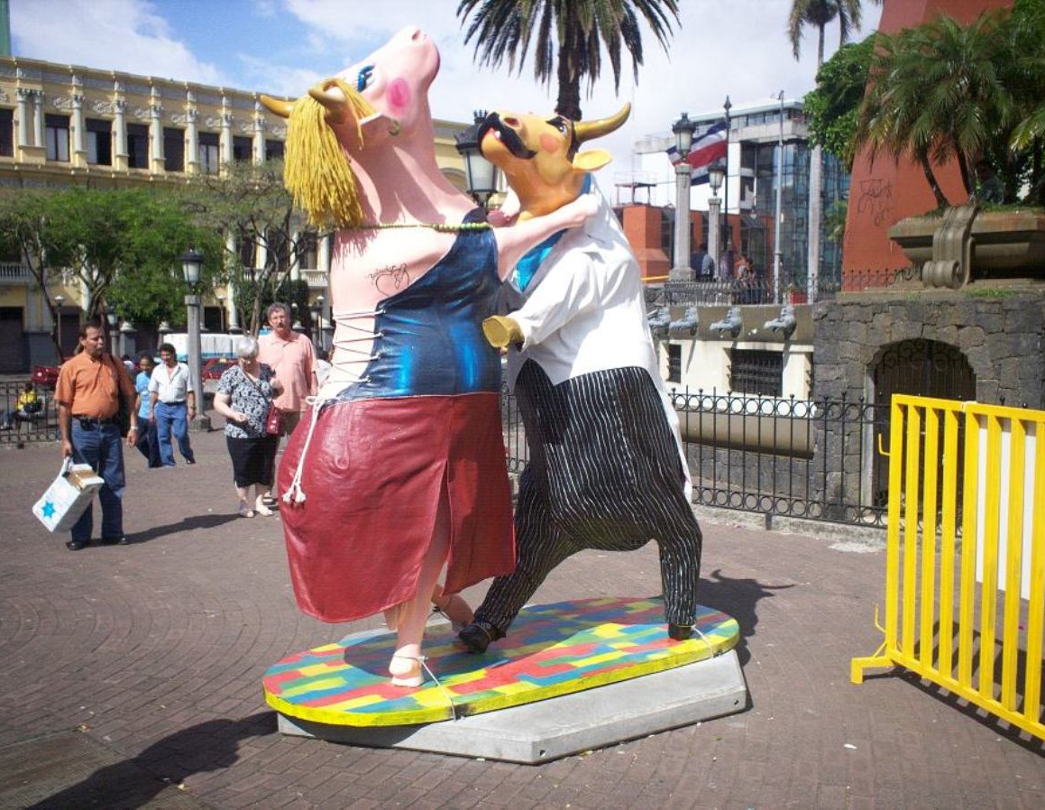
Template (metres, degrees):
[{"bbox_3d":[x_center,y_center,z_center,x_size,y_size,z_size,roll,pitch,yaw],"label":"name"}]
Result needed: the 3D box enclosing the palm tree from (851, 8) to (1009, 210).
[{"bbox_3d":[4.490,-3.232,12.300,1.750,2.150,1.750,2,5,22],"label":"palm tree"}]

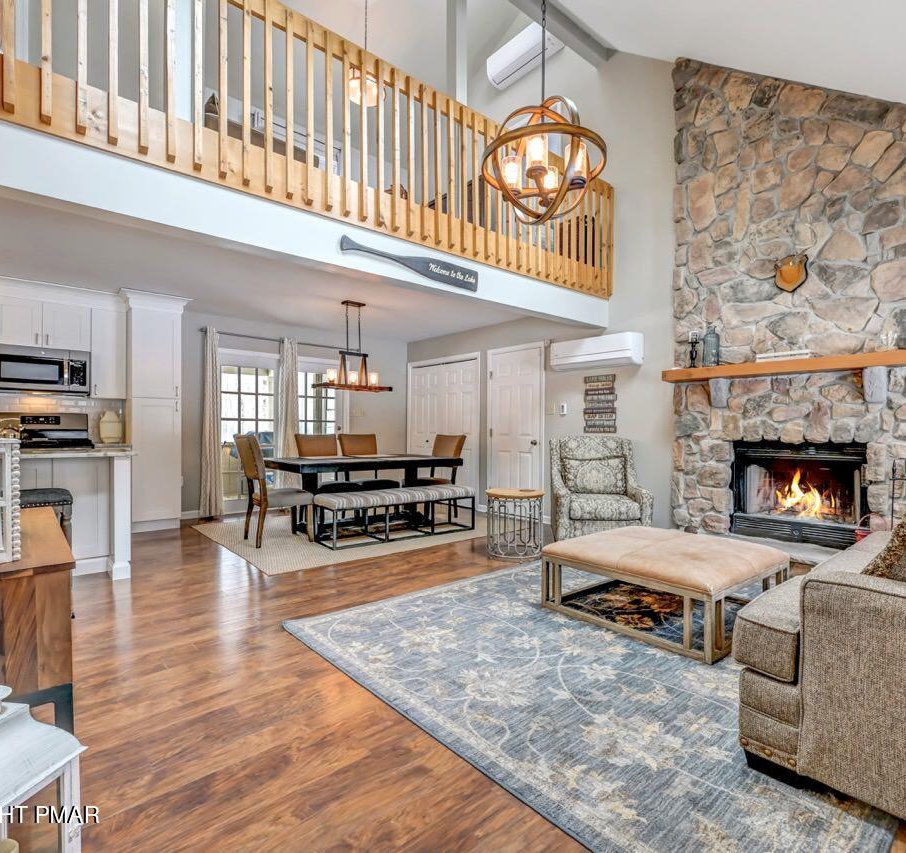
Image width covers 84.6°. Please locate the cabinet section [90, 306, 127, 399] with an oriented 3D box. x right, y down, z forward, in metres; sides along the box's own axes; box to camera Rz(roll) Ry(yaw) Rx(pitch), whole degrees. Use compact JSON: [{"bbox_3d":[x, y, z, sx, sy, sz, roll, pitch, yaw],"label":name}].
[{"bbox_3d":[-3.714,-0.771,5.369,0.305,0.960,0.345,0,-1,-39],"label":"cabinet section"}]

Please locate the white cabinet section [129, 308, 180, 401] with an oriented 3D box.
[{"bbox_3d":[-3.314,-0.758,5.505,0.455,0.930,0.620,0,-1,-39],"label":"white cabinet section"}]

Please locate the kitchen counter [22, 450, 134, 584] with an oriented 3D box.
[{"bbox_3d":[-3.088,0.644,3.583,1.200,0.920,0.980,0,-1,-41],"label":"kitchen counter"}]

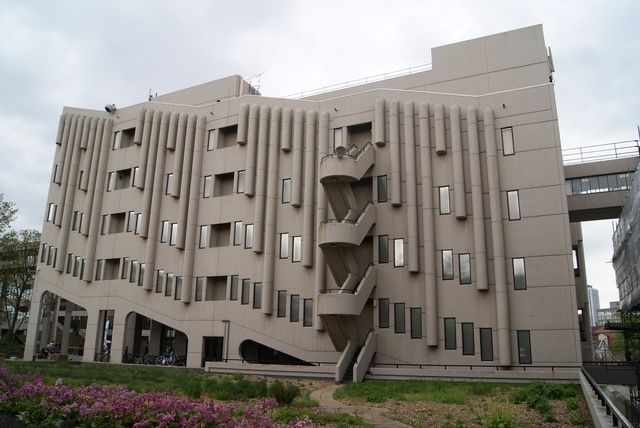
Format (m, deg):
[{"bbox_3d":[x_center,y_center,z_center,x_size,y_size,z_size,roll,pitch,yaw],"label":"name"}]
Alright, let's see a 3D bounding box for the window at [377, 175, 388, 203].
[{"bbox_3d":[3.882,-1.546,29.843,0.600,1.688,0.150,-6,-16,25],"label":"window"}]

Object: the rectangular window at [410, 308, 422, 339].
[{"bbox_3d":[5.317,6.044,26.470,0.605,1.650,0.120,-6,-16,25],"label":"rectangular window"}]

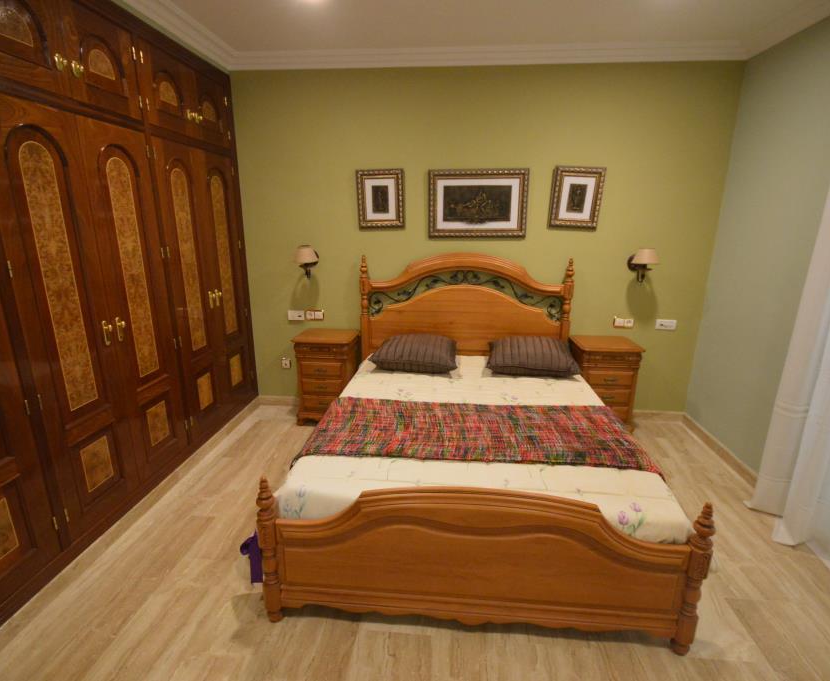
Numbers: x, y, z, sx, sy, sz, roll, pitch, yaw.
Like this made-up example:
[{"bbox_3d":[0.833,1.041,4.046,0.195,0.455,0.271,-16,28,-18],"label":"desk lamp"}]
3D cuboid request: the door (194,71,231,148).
[{"bbox_3d":[-1.402,-1.567,2.928,0.040,0.400,0.420,2,15,4],"label":"door"}]

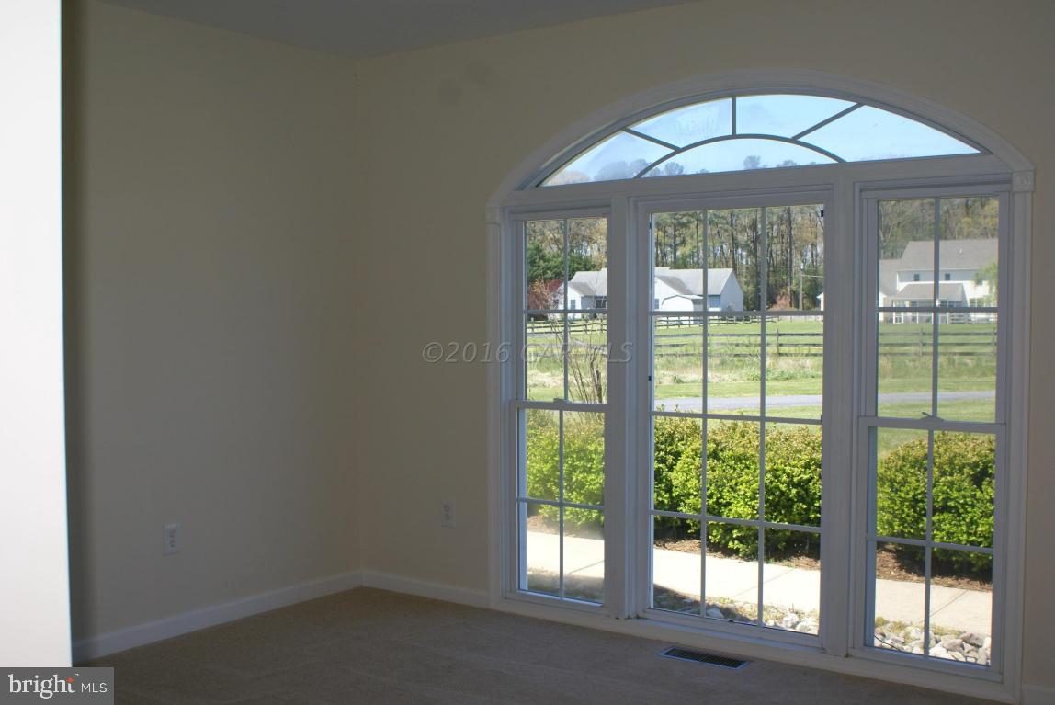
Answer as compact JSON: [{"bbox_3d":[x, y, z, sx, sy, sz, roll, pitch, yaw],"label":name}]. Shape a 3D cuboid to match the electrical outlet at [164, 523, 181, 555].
[{"bbox_3d":[-1.391,0.731,4.488,0.010,0.116,0.073,1,2,36],"label":"electrical outlet"}]

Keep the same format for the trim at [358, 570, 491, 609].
[{"bbox_3d":[-0.478,1.061,5.116,0.750,0.080,0.018,1,2,36],"label":"trim"}]

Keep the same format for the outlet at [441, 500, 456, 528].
[{"bbox_3d":[-0.348,0.706,5.014,0.073,0.116,0.010,1,2,36],"label":"outlet"}]

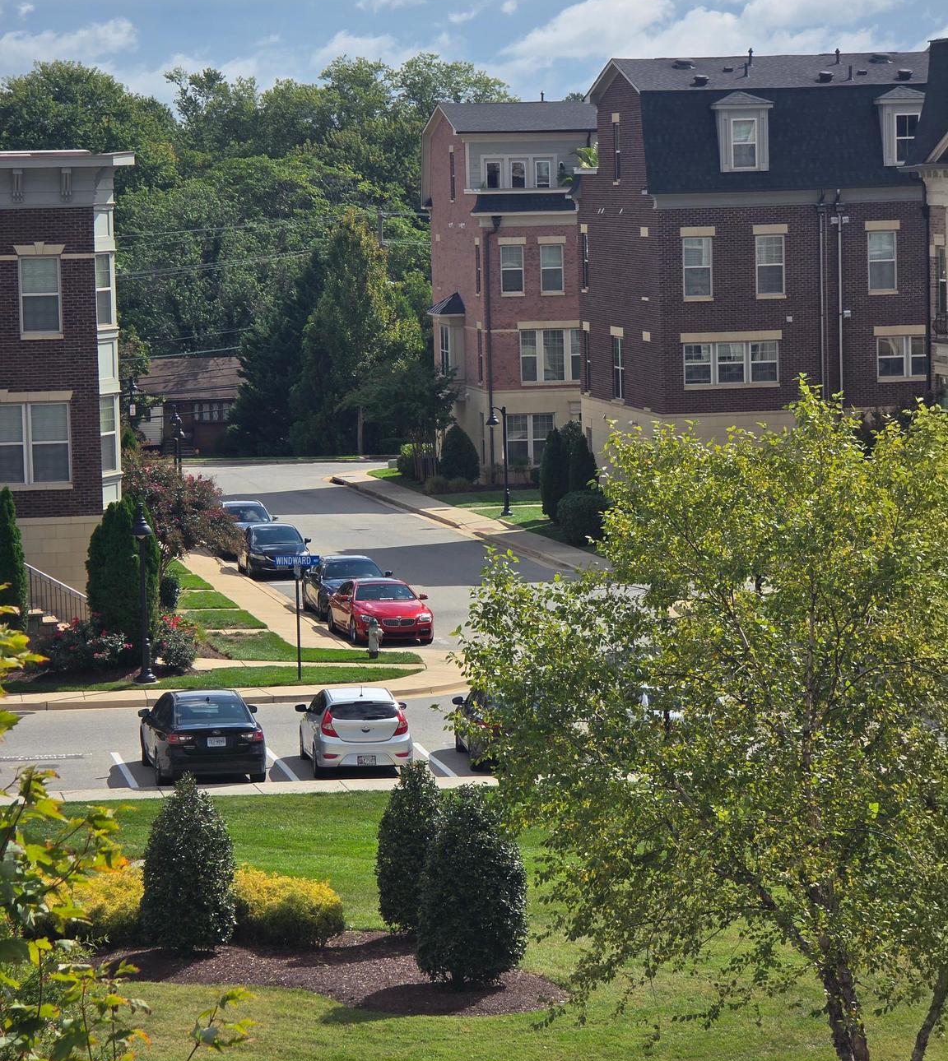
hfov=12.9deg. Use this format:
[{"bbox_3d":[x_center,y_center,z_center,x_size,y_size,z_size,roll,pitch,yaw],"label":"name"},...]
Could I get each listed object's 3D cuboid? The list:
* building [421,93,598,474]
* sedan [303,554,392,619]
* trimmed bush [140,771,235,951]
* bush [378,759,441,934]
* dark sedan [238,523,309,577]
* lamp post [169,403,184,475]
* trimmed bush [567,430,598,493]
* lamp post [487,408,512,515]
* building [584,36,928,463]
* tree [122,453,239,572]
[{"bbox_3d":[2.811,-9.628,164.497,8.000,14.500,12.800,-2,5,-10],"label":"building"},{"bbox_3d":[-3.038,1.272,101.608,1.870,1.460,4.900,-2,5,-10],"label":"sedan"},{"bbox_3d":[-3.752,4.273,54.799,1.240,2.340,1.240,-2,5,-10],"label":"trimmed bush"},{"bbox_3d":[-0.808,4.162,55.682,1.020,2.220,1.020,-2,5,-9],"label":"bush"},{"bbox_3d":[-5.811,0.460,120.879,1.850,1.470,4.850,-2,5,-10],"label":"dark sedan"},{"bbox_3d":[-9.597,-2.127,135.187,0.500,3.660,0.750,-2,5,-9],"label":"lamp post"},{"bbox_3d":[3.323,-1.574,128.011,1.000,2.950,1.000,-2,5,-9],"label":"trimmed bush"},{"bbox_3d":[0.823,-2.298,138.302,0.840,3.620,0.380,-2,5,-10],"label":"lamp post"},{"bbox_3d":[8.970,-7.646,128.078,9.400,13.850,11.100,-2,5,-11],"label":"building"},{"bbox_3d":[-7.452,-0.034,104.331,3.000,3.720,3.000,-2,5,-10],"label":"tree"}]

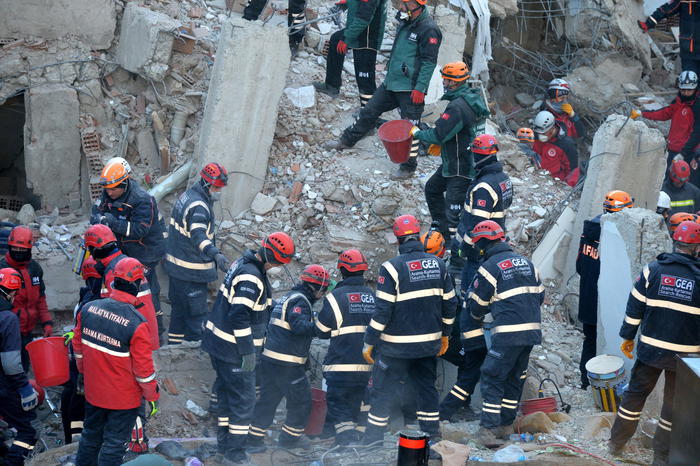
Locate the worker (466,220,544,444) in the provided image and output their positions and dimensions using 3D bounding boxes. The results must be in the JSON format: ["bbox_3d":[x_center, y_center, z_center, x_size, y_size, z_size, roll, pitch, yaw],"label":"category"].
[{"bbox_3d":[1.244,0.796,31.100,0.620,1.740,0.550,-10,18,-32],"label":"worker"}]

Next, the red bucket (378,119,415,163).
[{"bbox_3d":[0.444,-0.831,36.300,0.340,0.310,0.340,-4,37,3],"label":"red bucket"}]

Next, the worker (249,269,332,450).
[{"bbox_3d":[-0.482,0.985,31.000,0.680,1.500,0.580,-5,12,-25],"label":"worker"}]

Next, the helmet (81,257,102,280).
[{"bbox_3d":[-2.080,0.291,31.900,0.280,0.170,0.220,1,13,38],"label":"helmet"}]

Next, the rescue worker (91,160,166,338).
[{"bbox_3d":[-1.994,0.194,35.000,0.620,1.700,0.550,14,20,42],"label":"rescue worker"}]

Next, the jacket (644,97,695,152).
[{"bbox_3d":[3.587,-1.214,43.500,0.660,0.660,0.380,4,15,14],"label":"jacket"}]

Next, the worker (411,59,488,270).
[{"bbox_3d":[0.928,-0.651,35.900,0.720,1.830,0.620,3,11,15],"label":"worker"}]

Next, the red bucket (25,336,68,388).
[{"bbox_3d":[-2.327,0.995,30.200,0.340,0.300,0.340,-9,-16,-3],"label":"red bucket"}]

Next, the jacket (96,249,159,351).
[{"bbox_3d":[-1.869,0.570,32.800,0.420,0.830,0.580,9,14,41],"label":"jacket"}]

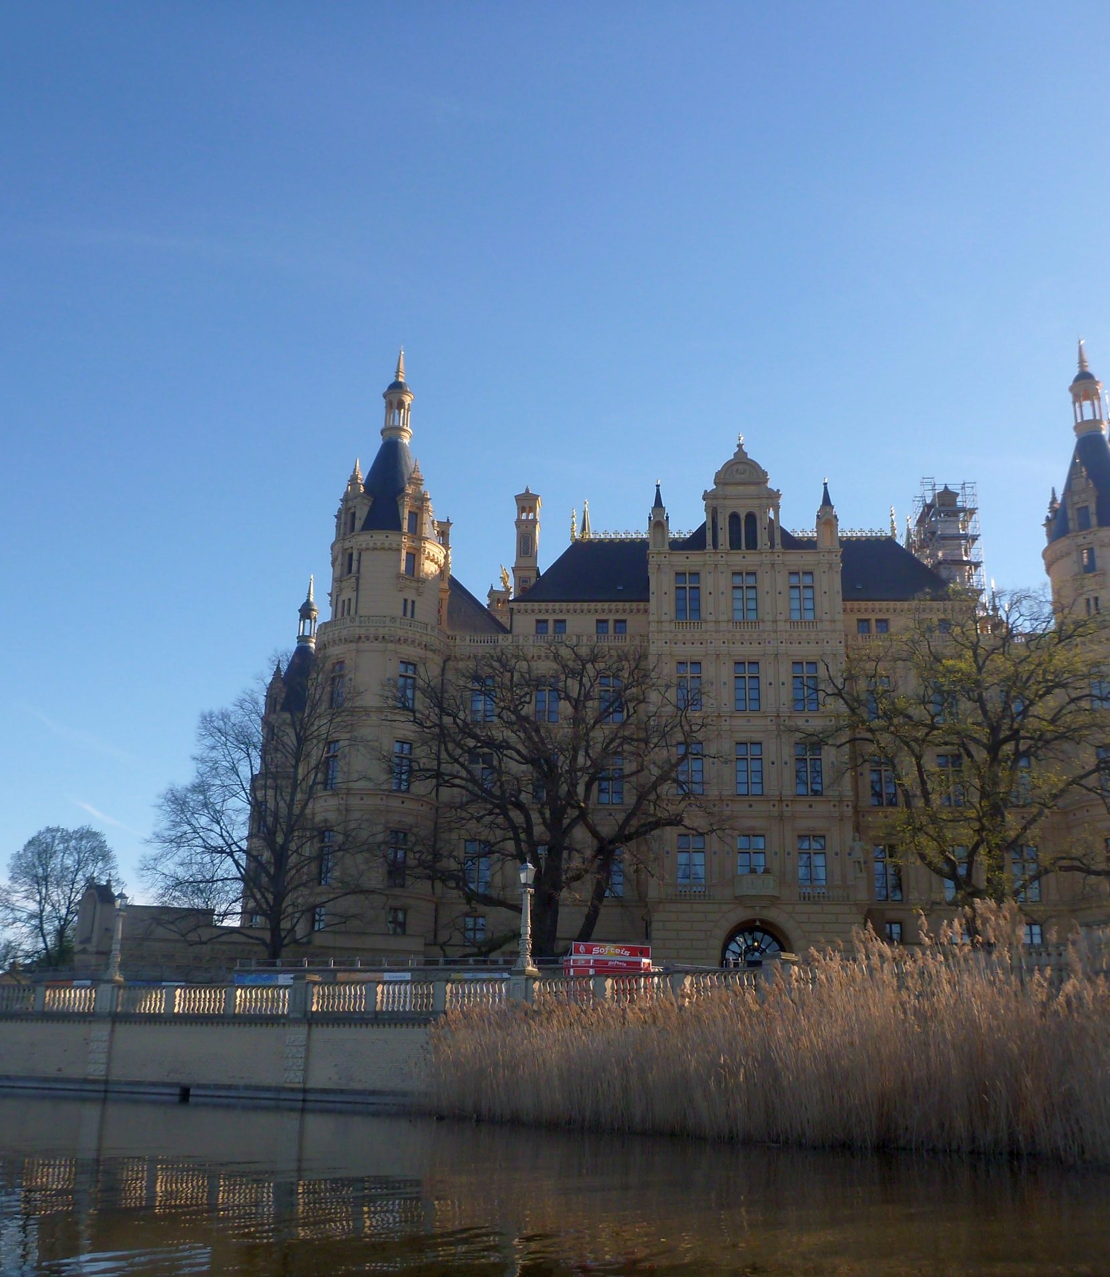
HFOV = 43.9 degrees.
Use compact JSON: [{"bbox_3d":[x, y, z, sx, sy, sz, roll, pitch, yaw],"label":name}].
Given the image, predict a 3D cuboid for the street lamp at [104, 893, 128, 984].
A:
[{"bbox_3d":[-15.586,10.627,48.983,0.620,3.290,0.620,1,-17,0],"label":"street lamp"}]

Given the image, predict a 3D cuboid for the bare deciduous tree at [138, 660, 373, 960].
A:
[{"bbox_3d":[-14.138,8.455,65.390,11.300,15.304,10.800,1,-17,0],"label":"bare deciduous tree"}]

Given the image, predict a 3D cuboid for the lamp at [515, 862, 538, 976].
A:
[{"bbox_3d":[-0.829,8.310,40.882,0.620,3.344,0.620,1,-17,0],"label":"lamp"}]

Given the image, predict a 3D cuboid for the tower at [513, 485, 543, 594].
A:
[{"bbox_3d":[-1.844,-6.529,93.208,1.700,8.002,1.700,0,-17,3],"label":"tower"}]

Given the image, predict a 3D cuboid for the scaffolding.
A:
[{"bbox_3d":[26.123,-6.747,91.857,3.800,8.004,3.800,0,-17,3],"label":"scaffolding"}]

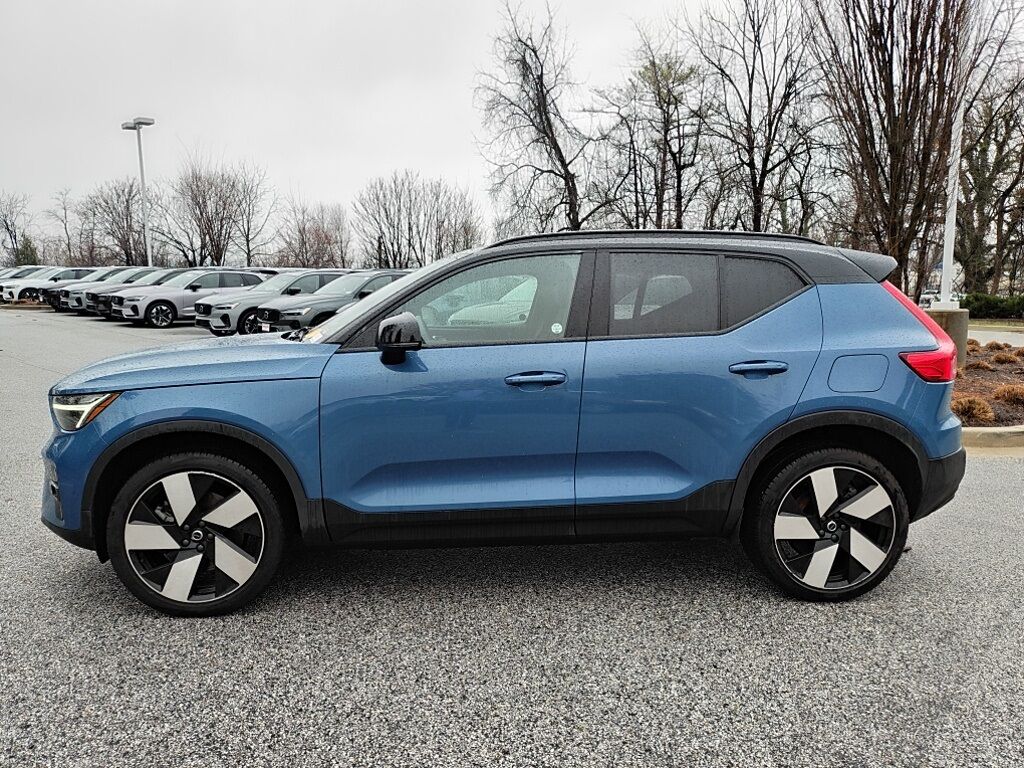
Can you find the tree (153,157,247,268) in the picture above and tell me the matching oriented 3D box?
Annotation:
[{"bbox_3d":[-18.132,-8.775,43.044,5.360,8.430,5.090,-3,8,-22],"label":"tree"}]

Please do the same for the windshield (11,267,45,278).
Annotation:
[{"bbox_3d":[-23.259,-5.353,35.500,0.900,0.480,1.400,-7,10,-43],"label":"windshield"}]

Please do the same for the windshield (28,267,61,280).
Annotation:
[{"bbox_3d":[-20.691,-4.879,32.800,0.900,0.480,1.400,-7,10,-43],"label":"windshield"}]

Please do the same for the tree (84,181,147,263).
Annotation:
[{"bbox_3d":[-26.115,-9.318,48.523,4.130,8.080,3.930,-4,8,-28],"label":"tree"}]

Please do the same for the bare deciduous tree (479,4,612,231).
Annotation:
[{"bbox_3d":[1.585,-10.621,34.996,6.200,13.980,5.800,1,8,0],"label":"bare deciduous tree"}]

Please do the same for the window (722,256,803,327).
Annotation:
[{"bbox_3d":[1.089,-0.393,3.208,0.370,0.325,0.050,0,-15,-4],"label":"window"}]

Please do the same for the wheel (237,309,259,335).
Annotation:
[{"bbox_3d":[-5.892,-1.351,16.874,0.250,0.730,0.730,8,11,42],"label":"wheel"}]

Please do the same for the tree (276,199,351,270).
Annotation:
[{"bbox_3d":[-11.765,-7.911,44.326,4.503,6.260,4.278,-2,8,-14],"label":"tree"}]

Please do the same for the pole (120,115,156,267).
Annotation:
[{"bbox_3d":[-16.505,-7.543,33.270,1.800,8.595,0.650,4,9,31],"label":"pole"}]

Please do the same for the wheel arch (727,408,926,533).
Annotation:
[{"bbox_3d":[1.354,0.363,3.195,0.910,0.530,0.160,0,7,-4],"label":"wheel arch"}]

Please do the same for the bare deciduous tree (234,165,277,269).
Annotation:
[{"bbox_3d":[-15.874,-9.453,45.588,2.700,8.260,2.700,1,8,0],"label":"bare deciduous tree"}]

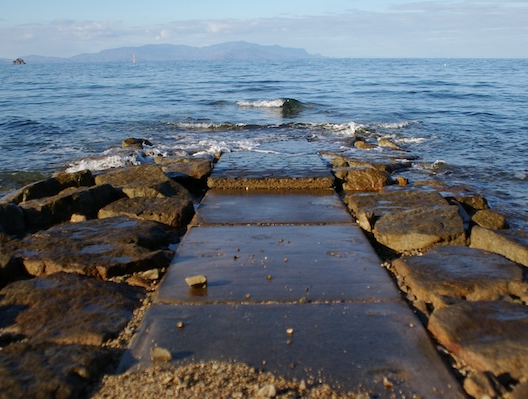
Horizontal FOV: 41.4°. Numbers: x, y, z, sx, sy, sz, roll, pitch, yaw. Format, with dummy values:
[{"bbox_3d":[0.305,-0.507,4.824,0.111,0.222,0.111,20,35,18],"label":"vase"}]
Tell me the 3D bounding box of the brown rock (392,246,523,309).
[{"bbox_3d":[1.652,0.677,6.098,0.970,0.262,1.212,0,11,0],"label":"brown rock"}]

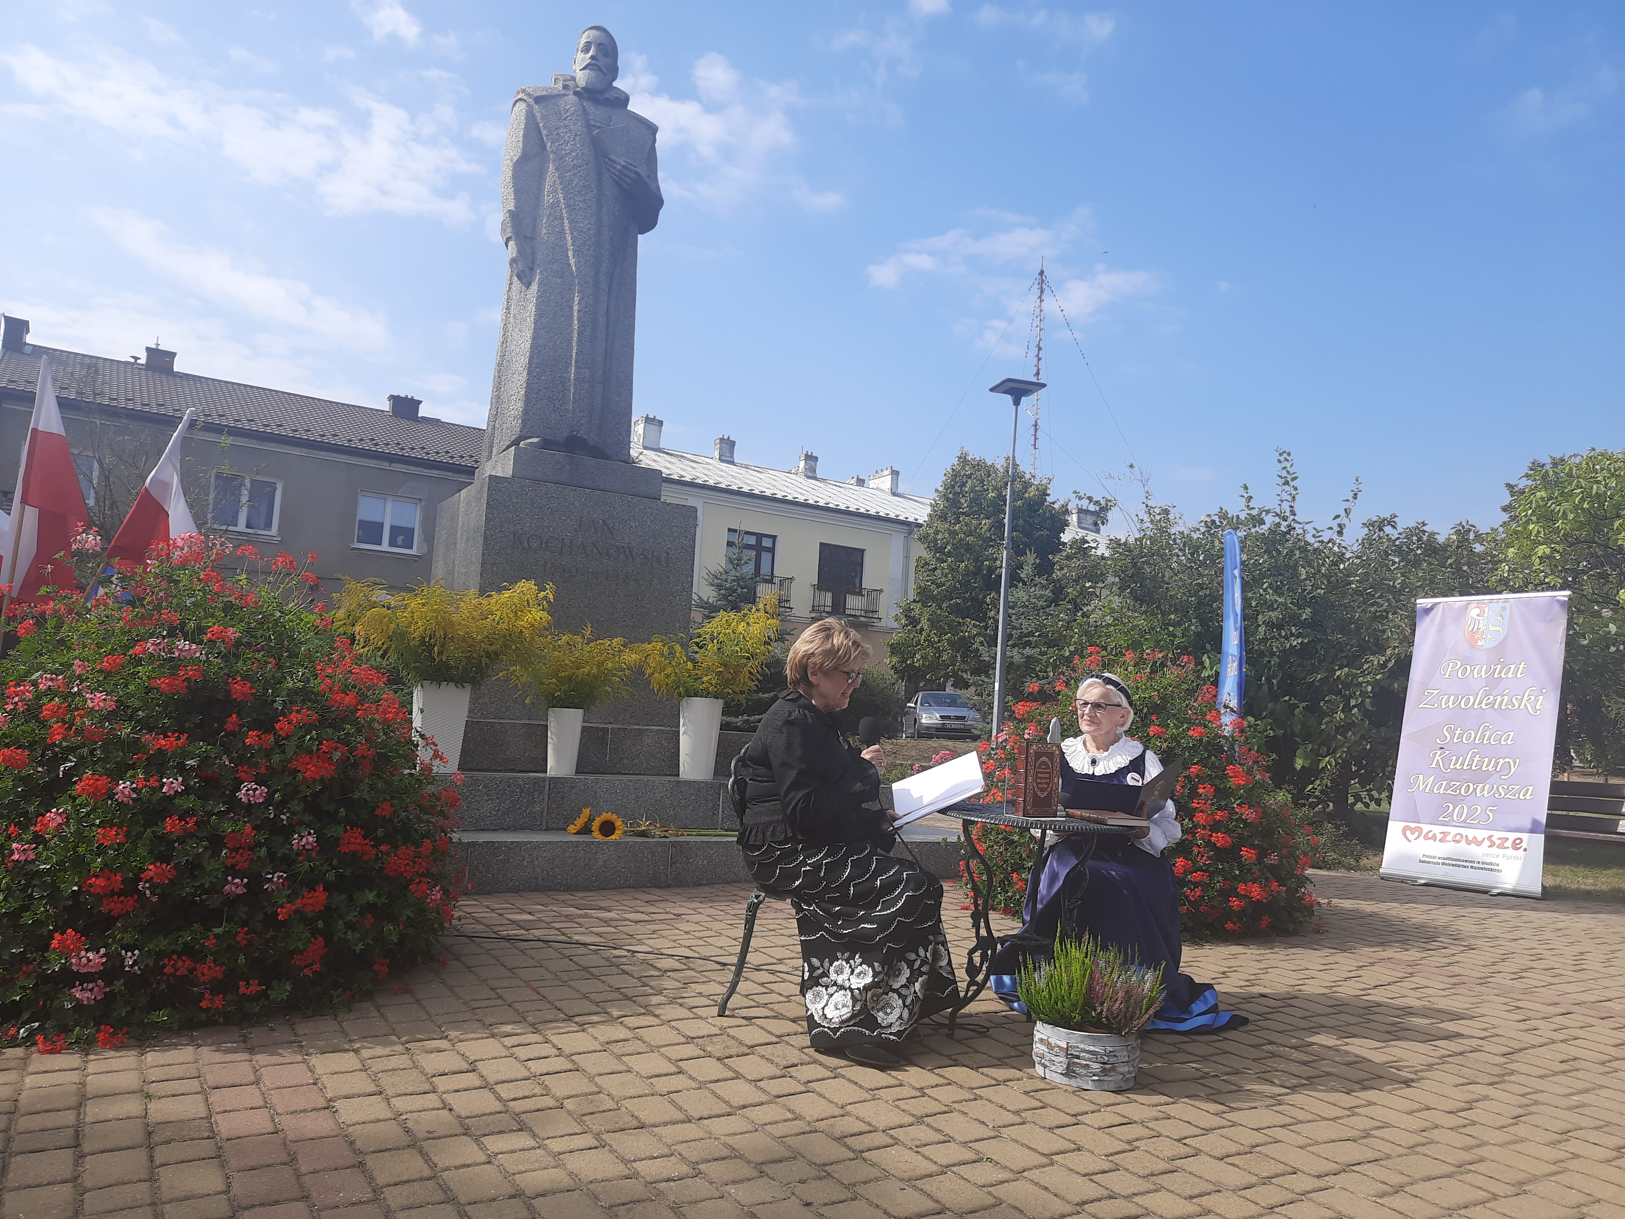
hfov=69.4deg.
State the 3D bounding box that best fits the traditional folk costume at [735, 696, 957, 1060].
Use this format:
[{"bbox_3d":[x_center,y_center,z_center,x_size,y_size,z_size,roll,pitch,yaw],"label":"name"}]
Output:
[{"bbox_3d":[0.130,0.772,3.631,0.660,1.040,0.520,3,-5,12],"label":"traditional folk costume"}]

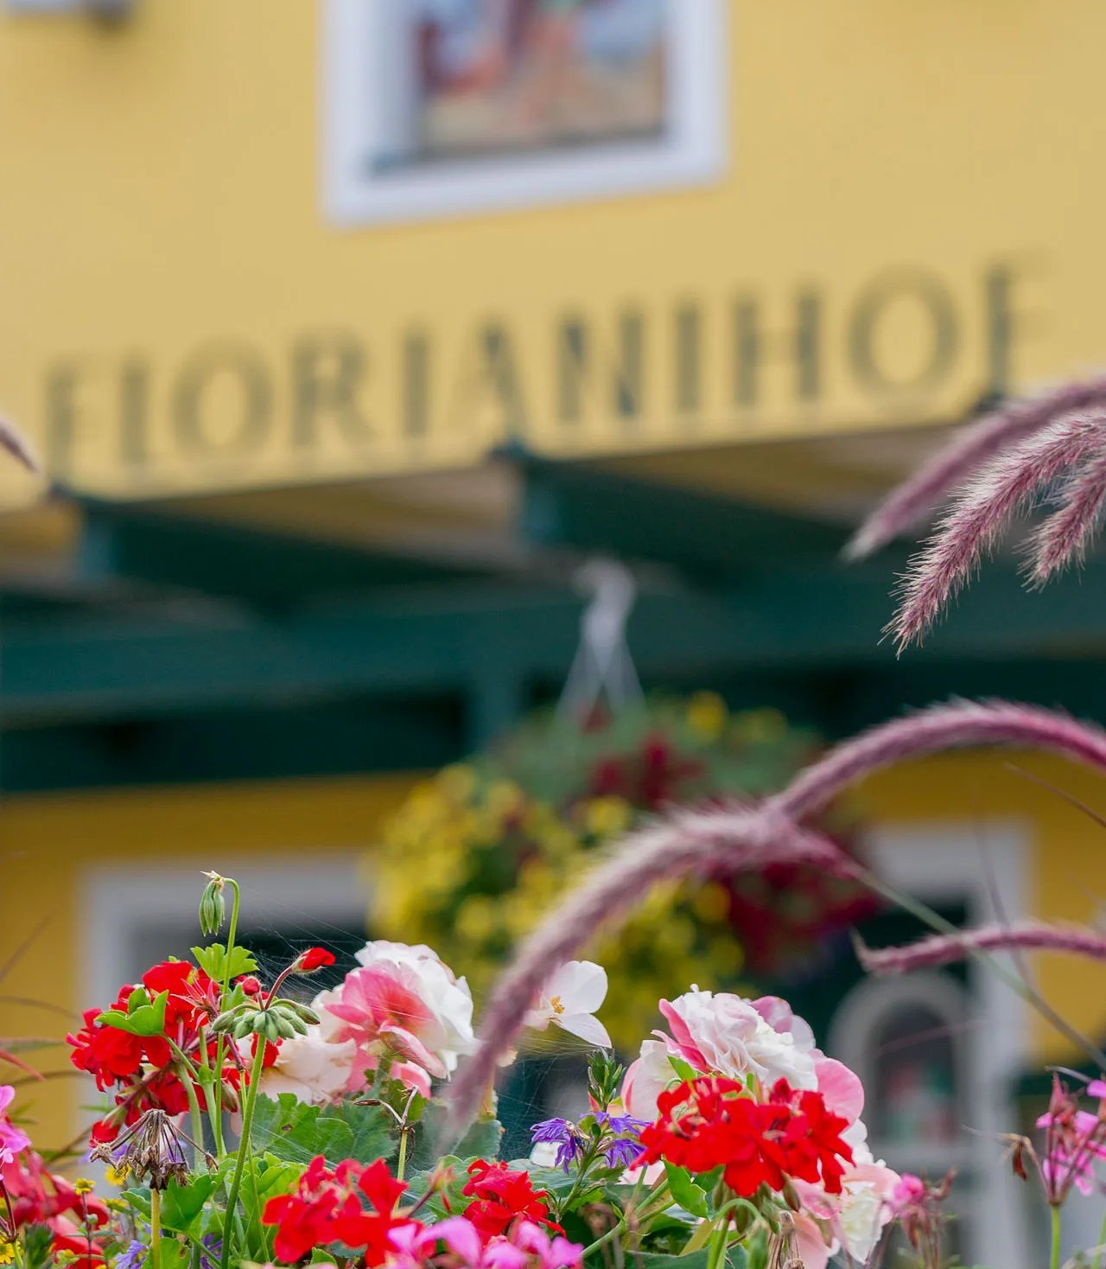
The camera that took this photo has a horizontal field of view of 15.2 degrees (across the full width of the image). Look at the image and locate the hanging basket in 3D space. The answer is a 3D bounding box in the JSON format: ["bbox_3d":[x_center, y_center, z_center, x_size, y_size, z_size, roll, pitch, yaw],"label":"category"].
[{"bbox_3d":[0.122,0.407,7.100,0.840,0.570,0.800,-1,-6,0],"label":"hanging basket"}]

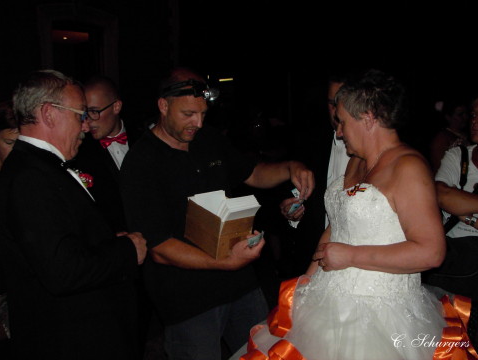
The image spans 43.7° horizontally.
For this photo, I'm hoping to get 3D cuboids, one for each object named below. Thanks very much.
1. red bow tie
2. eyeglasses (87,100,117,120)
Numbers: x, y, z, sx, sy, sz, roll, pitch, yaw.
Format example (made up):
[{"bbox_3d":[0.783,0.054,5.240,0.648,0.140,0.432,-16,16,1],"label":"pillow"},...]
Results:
[{"bbox_3d":[-0.493,-0.155,2.350,0.111,0.045,0.030,-11,6,-3],"label":"red bow tie"},{"bbox_3d":[-0.538,-0.291,2.365,0.140,0.045,0.142,10,38,37],"label":"eyeglasses"}]

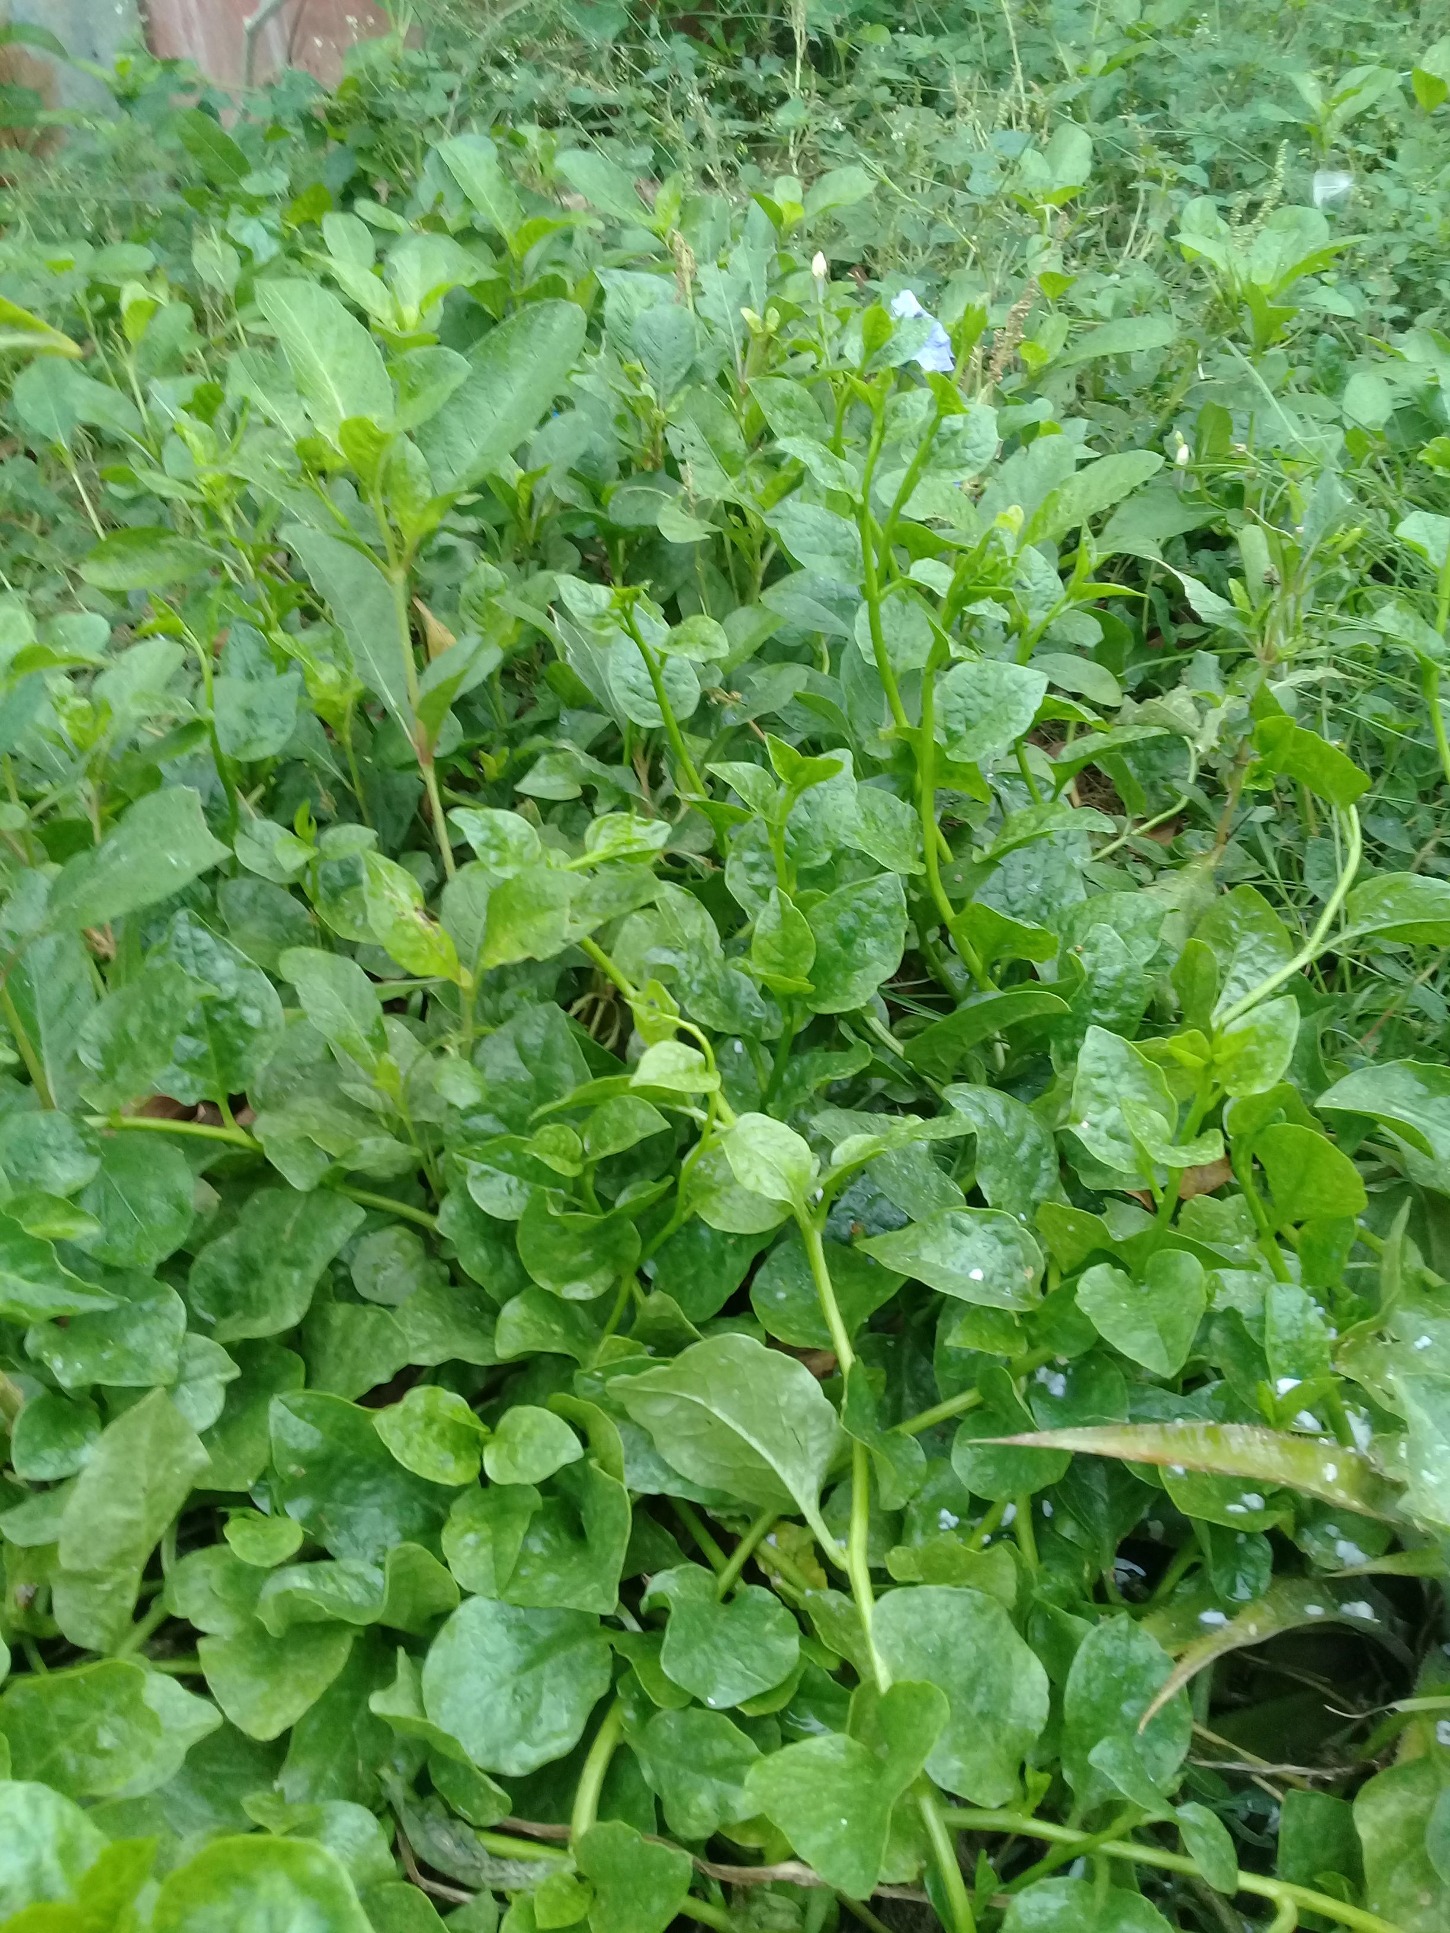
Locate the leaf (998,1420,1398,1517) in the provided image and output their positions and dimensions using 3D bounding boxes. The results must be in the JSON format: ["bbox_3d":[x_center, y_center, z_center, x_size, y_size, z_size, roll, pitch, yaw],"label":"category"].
[{"bbox_3d":[0.201,0.213,0.734,0.176,0.022,0.023,4,59,12],"label":"leaf"}]

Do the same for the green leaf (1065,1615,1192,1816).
[{"bbox_3d":[0.155,0.289,0.670,0.046,0.014,0.075,10,59,15],"label":"green leaf"}]

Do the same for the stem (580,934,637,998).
[{"bbox_3d":[-0.059,0.000,0.880,0.009,0.009,0.050,-41,53,-3],"label":"stem"}]

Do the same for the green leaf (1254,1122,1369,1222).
[{"bbox_3d":[0.270,0.096,0.800,0.054,0.014,0.046,-43,65,-7],"label":"green leaf"}]

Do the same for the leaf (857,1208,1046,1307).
[{"bbox_3d":[0.100,0.130,0.770,0.082,0.016,0.052,0,52,2],"label":"leaf"}]

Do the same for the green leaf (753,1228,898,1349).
[{"bbox_3d":[0.044,0.136,0.735,0.065,0.015,0.056,-1,70,0],"label":"green leaf"}]

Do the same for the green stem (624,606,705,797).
[{"bbox_3d":[-0.042,-0.182,1.205,0.014,0.140,0.014,-21,25,0],"label":"green stem"}]

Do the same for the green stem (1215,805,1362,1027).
[{"bbox_3d":[0.296,-0.022,0.892,0.028,0.018,0.138,32,84,15],"label":"green stem"}]

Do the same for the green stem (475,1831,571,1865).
[{"bbox_3d":[-0.079,0.346,0.679,0.044,0.009,0.009,11,53,5],"label":"green stem"}]

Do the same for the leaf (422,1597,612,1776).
[{"bbox_3d":[-0.078,0.270,0.650,0.066,0.015,0.070,32,59,17],"label":"leaf"}]

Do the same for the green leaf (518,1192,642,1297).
[{"bbox_3d":[-0.063,0.120,0.740,0.054,0.018,0.043,-1,80,0],"label":"green leaf"}]

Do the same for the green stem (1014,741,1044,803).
[{"bbox_3d":[0.188,-0.119,1.067,0.009,0.047,0.009,-18,33,11],"label":"green stem"}]

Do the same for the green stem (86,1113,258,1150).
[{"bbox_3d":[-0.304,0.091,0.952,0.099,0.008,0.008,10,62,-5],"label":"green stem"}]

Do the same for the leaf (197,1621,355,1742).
[{"bbox_3d":[-0.161,0.249,0.610,0.054,0.015,0.044,5,70,2],"label":"leaf"}]

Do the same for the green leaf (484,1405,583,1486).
[{"bbox_3d":[-0.071,0.178,0.645,0.037,0.012,0.028,-1,80,0],"label":"green leaf"}]

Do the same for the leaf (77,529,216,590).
[{"bbox_3d":[-0.400,-0.282,1.200,0.095,0.016,0.045,-10,81,-14],"label":"leaf"}]

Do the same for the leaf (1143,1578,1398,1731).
[{"bbox_3d":[0.242,0.306,0.770,0.110,0.065,0.050,-9,38,-12],"label":"leaf"}]

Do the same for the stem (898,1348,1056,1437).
[{"bbox_3d":[0.126,0.210,0.860,0.095,0.011,0.011,-19,0,-25],"label":"stem"}]

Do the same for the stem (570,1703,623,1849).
[{"bbox_3d":[-0.044,0.282,0.605,0.011,0.060,0.009,15,10,3],"label":"stem"}]

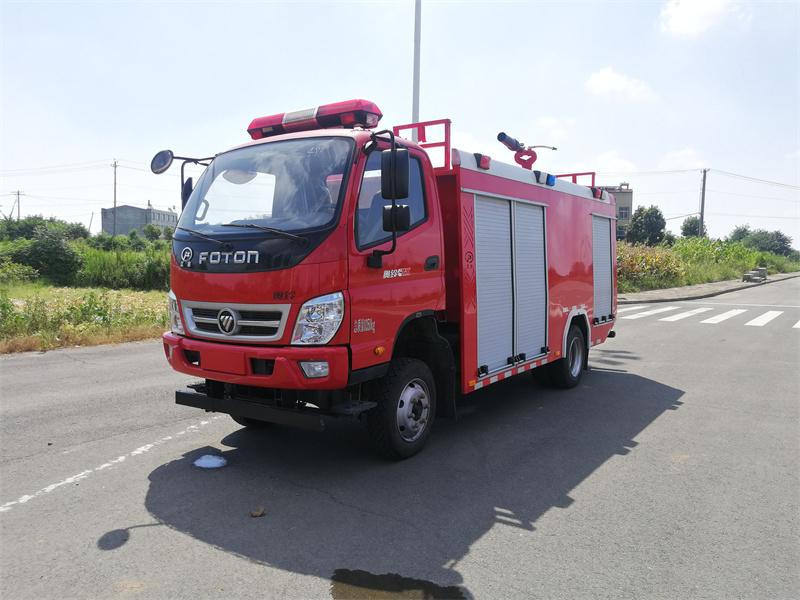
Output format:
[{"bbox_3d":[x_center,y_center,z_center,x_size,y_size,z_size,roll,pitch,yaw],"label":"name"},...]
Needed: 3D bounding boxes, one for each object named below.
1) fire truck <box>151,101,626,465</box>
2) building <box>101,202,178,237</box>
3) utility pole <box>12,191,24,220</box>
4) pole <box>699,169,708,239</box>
[{"bbox_3d":[0.486,-0.281,6.848,2.250,2.840,6.000,2,4,35],"label":"fire truck"},{"bbox_3d":[-68.700,-16.660,174.000,14.000,16.300,30.000,1,3,9],"label":"building"},{"bbox_3d":[-44.570,-7.770,73.000,1.400,10.000,0.300,-2,4,-30],"label":"utility pole"},{"bbox_3d":[24.280,-5.960,50.000,0.600,9.400,0.350,2,4,30],"label":"pole"}]

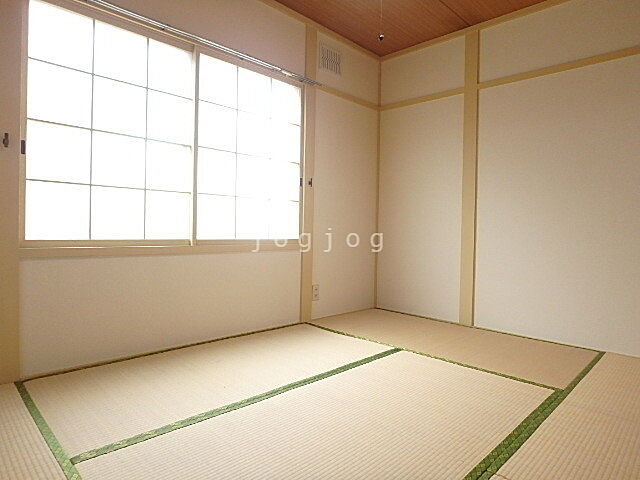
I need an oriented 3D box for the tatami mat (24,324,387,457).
[{"bbox_3d":[-0.424,0.681,2.090,0.869,0.040,1.762,2,2,45],"label":"tatami mat"}]

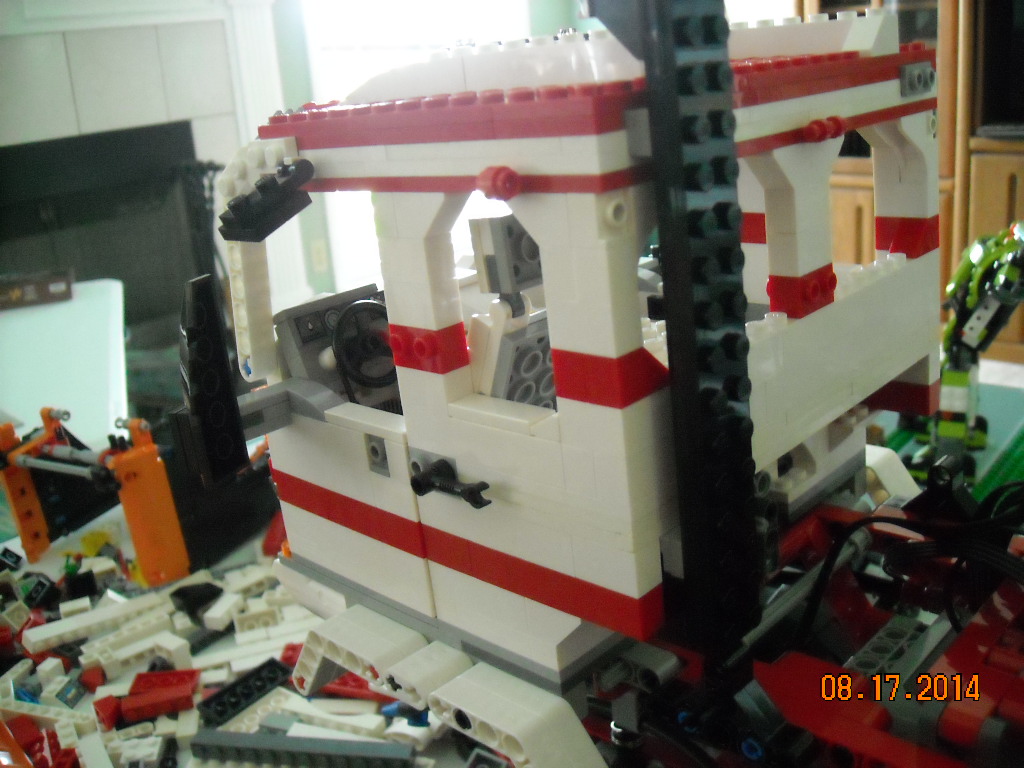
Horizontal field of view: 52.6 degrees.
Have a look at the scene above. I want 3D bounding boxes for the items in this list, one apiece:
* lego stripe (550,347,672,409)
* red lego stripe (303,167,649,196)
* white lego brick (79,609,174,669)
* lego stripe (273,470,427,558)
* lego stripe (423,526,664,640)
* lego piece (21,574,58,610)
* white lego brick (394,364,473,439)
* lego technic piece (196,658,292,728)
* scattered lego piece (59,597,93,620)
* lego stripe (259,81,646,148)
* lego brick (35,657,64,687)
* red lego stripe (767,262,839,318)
[{"bbox_3d":[0.019,-0.003,0.194,0.016,0.010,0.016,11,25,44],"label":"lego stripe"},{"bbox_3d":[-0.014,-0.041,0.211,0.095,0.003,0.010,11,24,44],"label":"red lego stripe"},{"bbox_3d":[-0.207,0.138,0.560,0.048,0.011,0.009,-19,21,-35],"label":"white lego brick"},{"bbox_3d":[-0.041,0.031,0.269,0.008,0.010,0.064,-22,22,-39],"label":"lego stripe"},{"bbox_3d":[0.005,0.040,0.223,0.064,0.010,0.008,11,25,44],"label":"lego stripe"},{"bbox_3d":[-0.276,0.122,0.605,0.013,0.011,0.017,-8,17,-3],"label":"lego piece"},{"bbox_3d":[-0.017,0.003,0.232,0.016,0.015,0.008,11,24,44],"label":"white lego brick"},{"bbox_3d":[-0.136,0.157,0.531,0.016,0.005,0.048,15,27,37],"label":"lego technic piece"},{"bbox_3d":[-0.266,0.138,0.633,0.016,0.008,0.010,-13,31,-18],"label":"scattered lego piece"},{"bbox_3d":[-0.017,-0.054,0.210,0.102,0.008,0.016,11,25,44],"label":"lego stripe"},{"bbox_3d":[-0.249,0.155,0.557,0.009,0.010,0.011,1,15,20],"label":"lego brick"},{"bbox_3d":[0.066,-0.022,0.233,0.011,0.010,0.016,11,25,44],"label":"red lego stripe"}]

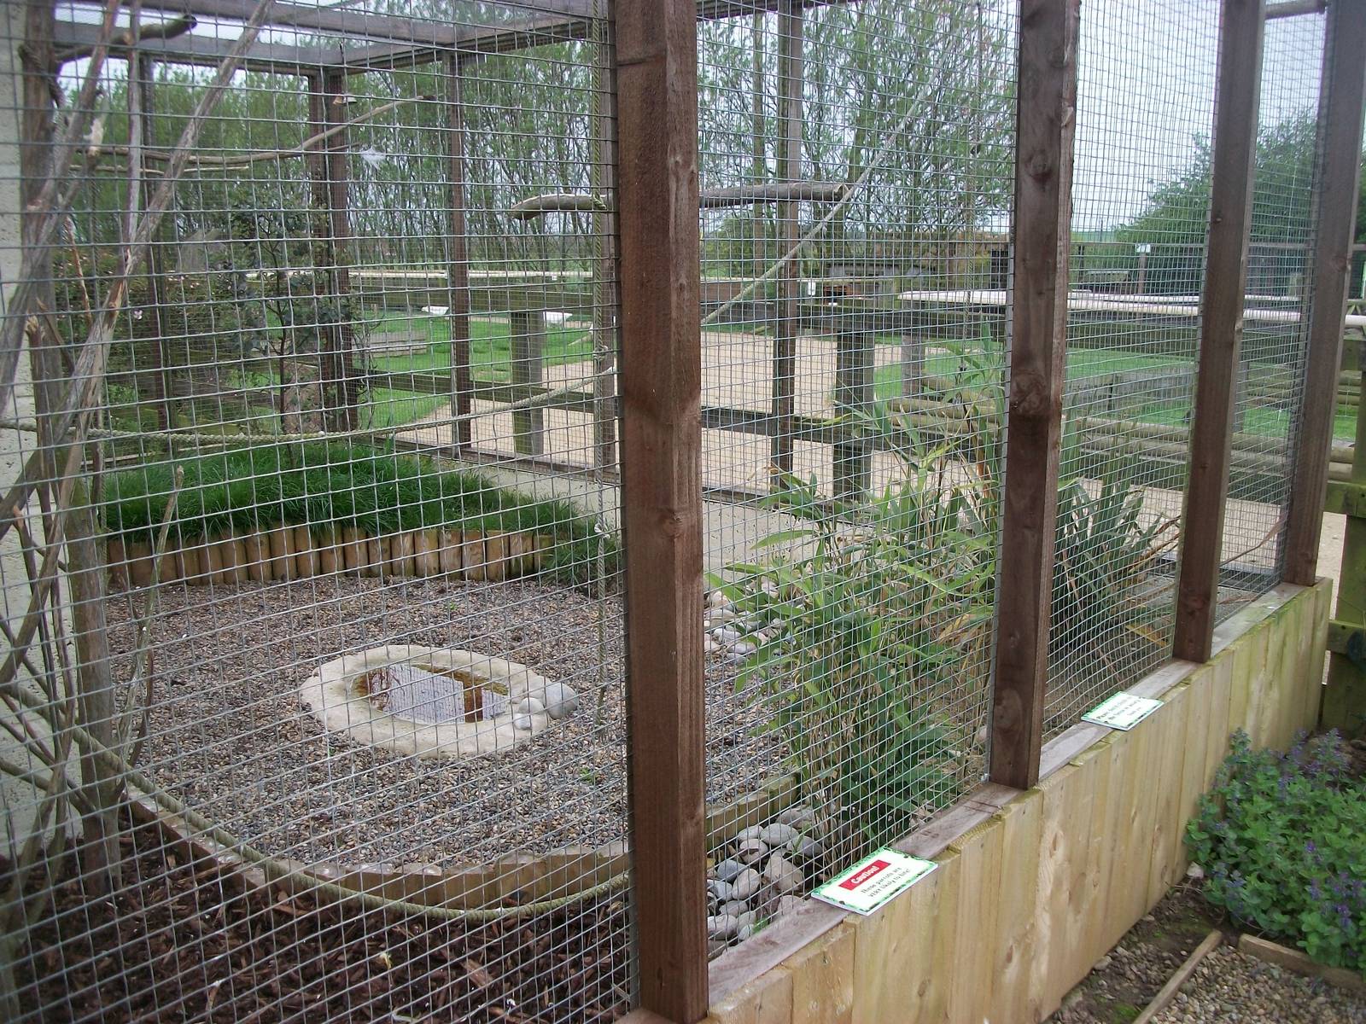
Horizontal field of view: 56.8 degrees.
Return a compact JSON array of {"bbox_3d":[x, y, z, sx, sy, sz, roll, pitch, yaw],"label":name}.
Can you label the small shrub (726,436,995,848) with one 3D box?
[{"bbox_3d":[0.370,0.234,2.518,0.576,0.838,0.505,2,12,9],"label":"small shrub"}]

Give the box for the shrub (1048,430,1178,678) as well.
[{"bbox_3d":[1.166,0.078,3.452,0.434,0.667,0.424,4,13,19],"label":"shrub"}]

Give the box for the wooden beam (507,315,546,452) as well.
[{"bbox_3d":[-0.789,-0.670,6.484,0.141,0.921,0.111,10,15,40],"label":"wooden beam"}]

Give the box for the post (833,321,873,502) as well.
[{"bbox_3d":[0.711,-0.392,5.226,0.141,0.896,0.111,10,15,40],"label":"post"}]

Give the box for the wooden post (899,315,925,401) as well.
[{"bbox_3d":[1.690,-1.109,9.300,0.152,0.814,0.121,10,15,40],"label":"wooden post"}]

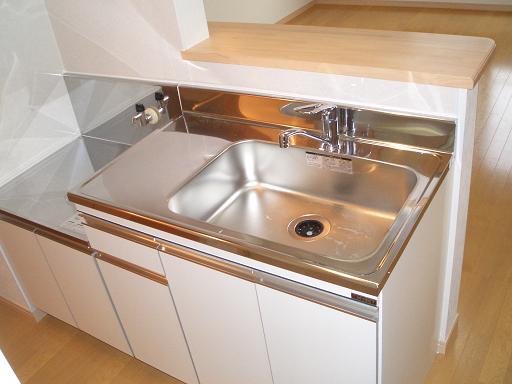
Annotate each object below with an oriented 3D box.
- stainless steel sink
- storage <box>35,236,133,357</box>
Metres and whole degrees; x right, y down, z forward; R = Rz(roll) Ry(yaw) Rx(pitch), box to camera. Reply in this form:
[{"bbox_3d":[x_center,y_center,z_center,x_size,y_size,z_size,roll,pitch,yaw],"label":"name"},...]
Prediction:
[{"bbox_3d":[0.102,0.064,1.407,0.575,0.160,0.385,13,40,30],"label":"stainless steel sink"},{"bbox_3d":[-0.584,0.362,1.856,0.280,0.473,0.020,13,40,30],"label":"storage"}]

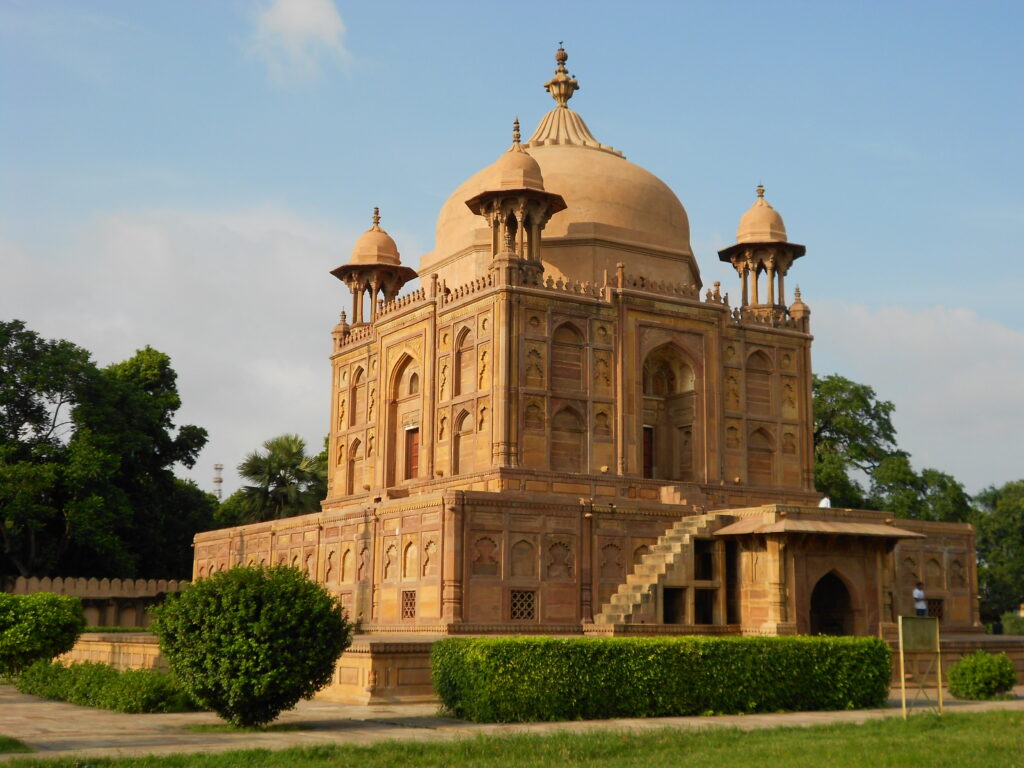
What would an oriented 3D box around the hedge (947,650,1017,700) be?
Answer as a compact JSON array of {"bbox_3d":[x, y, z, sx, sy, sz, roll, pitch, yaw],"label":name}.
[{"bbox_3d":[10.805,6.651,29.404,1.520,1.140,1.450,-3,-11,19],"label":"hedge"}]

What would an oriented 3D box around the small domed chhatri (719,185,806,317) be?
[{"bbox_3d":[8.803,-4.629,44.754,3.031,4.938,3.031,7,-12,-31],"label":"small domed chhatri"}]

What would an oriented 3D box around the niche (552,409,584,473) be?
[{"bbox_3d":[1.655,1.726,39.535,1.240,2.090,0.280,7,-12,-31],"label":"niche"}]

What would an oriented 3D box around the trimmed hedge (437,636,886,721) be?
[{"bbox_3d":[3.130,5.524,24.143,9.550,1.350,1.800,7,-12,-31],"label":"trimmed hedge"}]

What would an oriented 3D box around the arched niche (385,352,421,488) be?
[{"bbox_3d":[-3.499,1.212,43.803,0.520,4.580,2.450,7,-12,-31],"label":"arched niche"}]

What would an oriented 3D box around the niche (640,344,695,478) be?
[{"bbox_3d":[4.700,0.996,42.182,2.280,4.600,1.620,7,-12,-31],"label":"niche"}]

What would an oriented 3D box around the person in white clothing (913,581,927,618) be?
[{"bbox_3d":[12.296,6.844,38.283,0.360,1.690,0.480,-5,-12,28],"label":"person in white clothing"}]

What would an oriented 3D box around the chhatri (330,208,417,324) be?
[{"bbox_3d":[-5.187,-4.205,48.101,3.031,5.081,3.031,7,-12,-31],"label":"chhatri"}]

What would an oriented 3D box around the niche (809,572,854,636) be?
[{"bbox_3d":[8.629,6.010,34.831,1.600,1.930,0.500,7,-12,-31],"label":"niche"}]

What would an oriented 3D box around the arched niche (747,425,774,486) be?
[{"bbox_3d":[8.208,2.428,42.045,1.244,1.988,0.280,7,-12,-31],"label":"arched niche"}]

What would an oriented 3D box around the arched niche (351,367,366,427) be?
[{"bbox_3d":[-5.349,0.481,45.717,0.280,2.219,1.250,7,-12,-31],"label":"arched niche"}]

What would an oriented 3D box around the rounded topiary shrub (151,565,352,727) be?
[{"bbox_3d":[-4.192,4.206,20.747,3.100,2.580,3.100,2,-11,-11],"label":"rounded topiary shrub"}]

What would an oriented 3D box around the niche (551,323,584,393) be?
[{"bbox_3d":[1.635,-0.792,38.543,1.238,2.212,0.280,7,-12,-31],"label":"niche"}]

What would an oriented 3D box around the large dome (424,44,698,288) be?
[{"bbox_3d":[1.858,-7.310,48.694,9.940,11.800,9.940,0,-11,0],"label":"large dome"}]

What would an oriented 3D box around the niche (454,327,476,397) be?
[{"bbox_3d":[-1.396,-0.753,40.783,0.280,2.250,1.320,7,-12,-31],"label":"niche"}]

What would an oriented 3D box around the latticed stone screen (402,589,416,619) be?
[{"bbox_3d":[-2.732,5.940,34.218,0.120,0.770,0.790,7,-12,-31],"label":"latticed stone screen"}]

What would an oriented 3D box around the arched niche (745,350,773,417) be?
[{"bbox_3d":[8.182,-0.010,42.472,1.244,2.219,0.280,7,-12,-31],"label":"arched niche"}]

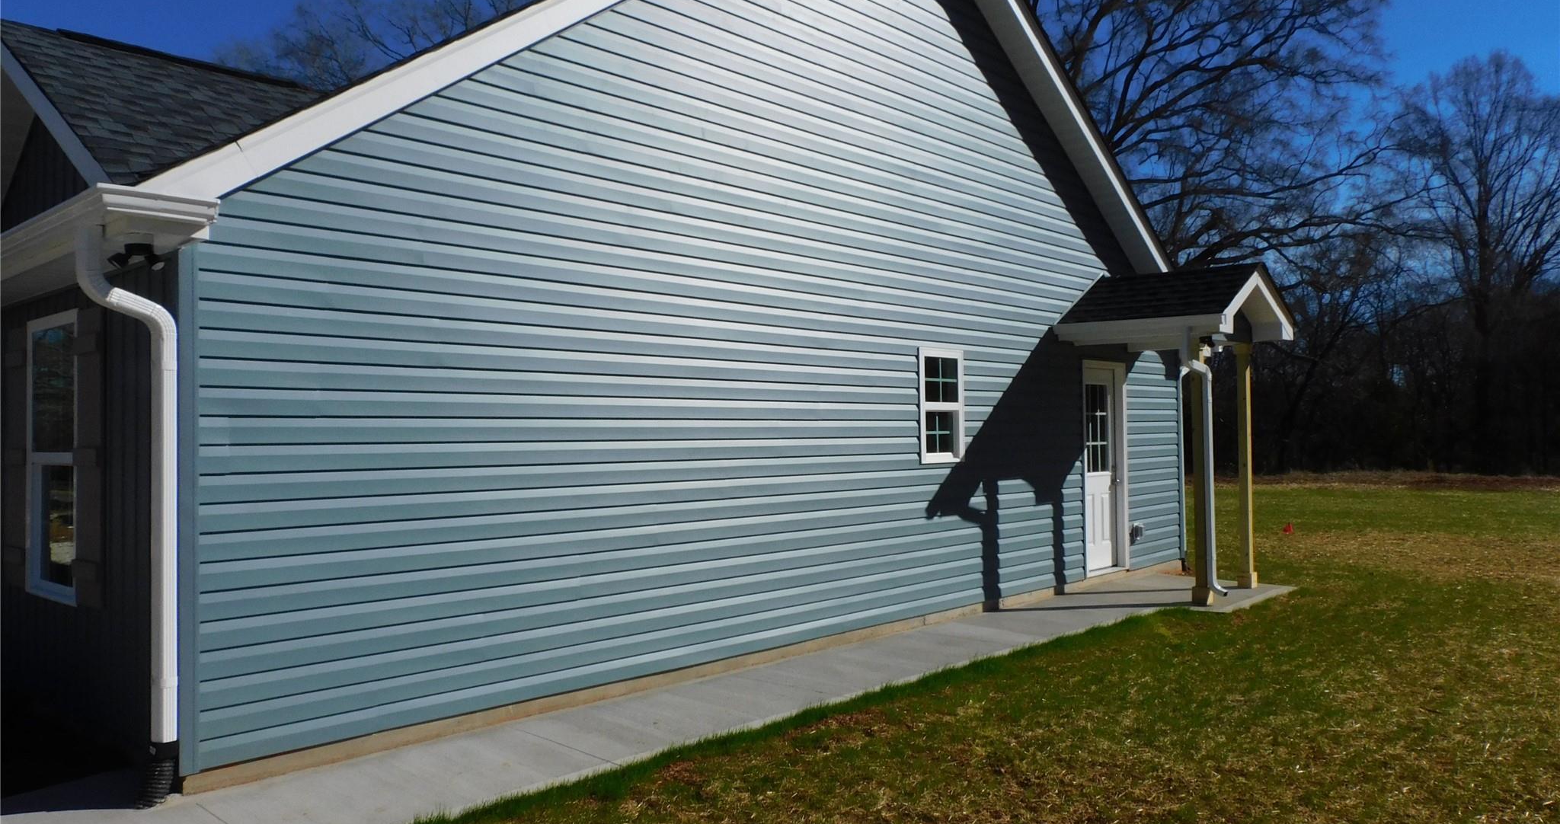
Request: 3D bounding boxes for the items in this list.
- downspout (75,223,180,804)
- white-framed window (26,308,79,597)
[{"bbox_3d":[-2.732,0.444,4.528,0.120,2.430,0.360,-2,-2,43],"label":"downspout"},{"bbox_3d":[-4.045,0.253,6.066,0.950,1.580,0.080,-2,-2,43],"label":"white-framed window"}]

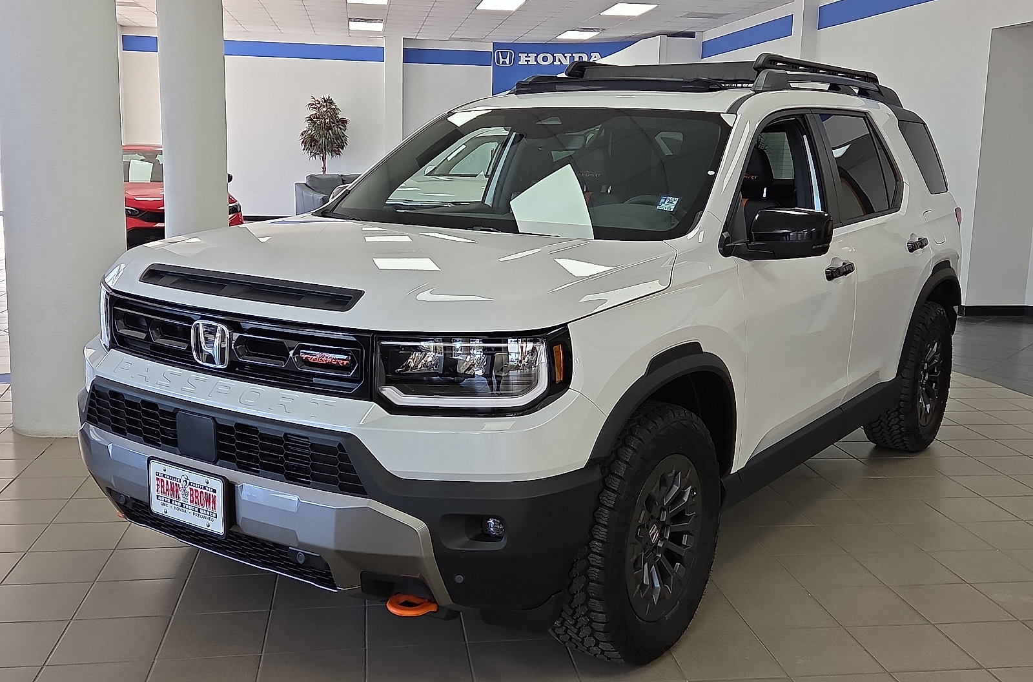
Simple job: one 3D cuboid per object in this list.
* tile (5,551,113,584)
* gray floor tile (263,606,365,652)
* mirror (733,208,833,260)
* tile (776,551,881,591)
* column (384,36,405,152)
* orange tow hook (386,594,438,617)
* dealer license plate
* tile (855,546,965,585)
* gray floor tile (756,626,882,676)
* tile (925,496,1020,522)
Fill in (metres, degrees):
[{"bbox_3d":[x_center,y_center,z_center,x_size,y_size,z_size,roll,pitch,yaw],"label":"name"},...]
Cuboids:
[{"bbox_3d":[-1.603,0.798,3.673,0.300,0.010,0.292,0,11,-8],"label":"tile"},{"bbox_3d":[-0.621,0.901,3.240,0.300,0.010,0.292,0,11,-8],"label":"gray floor tile"},{"bbox_3d":[0.858,-0.348,3.344,0.260,0.178,0.190,9,13,35],"label":"mirror"},{"bbox_3d":[1.134,0.840,3.804,0.300,0.010,0.300,0,11,-8],"label":"tile"},{"bbox_3d":[-2.337,-4.002,19.895,0.358,3.430,0.300,0,11,-8],"label":"column"},{"bbox_3d":[-0.263,0.678,2.671,0.120,0.035,0.120,9,13,35],"label":"orange tow hook"},{"bbox_3d":[-0.891,0.421,2.828,0.306,0.155,0.012,8,12,34],"label":"dealer license plate"},{"bbox_3d":[1.436,0.837,3.829,0.300,0.010,0.292,0,11,-8],"label":"tile"},{"bbox_3d":[0.922,0.956,3.203,0.300,0.010,0.300,0,11,-8],"label":"gray floor tile"},{"bbox_3d":[1.968,0.731,4.538,0.300,0.010,0.300,0,11,-8],"label":"tile"}]

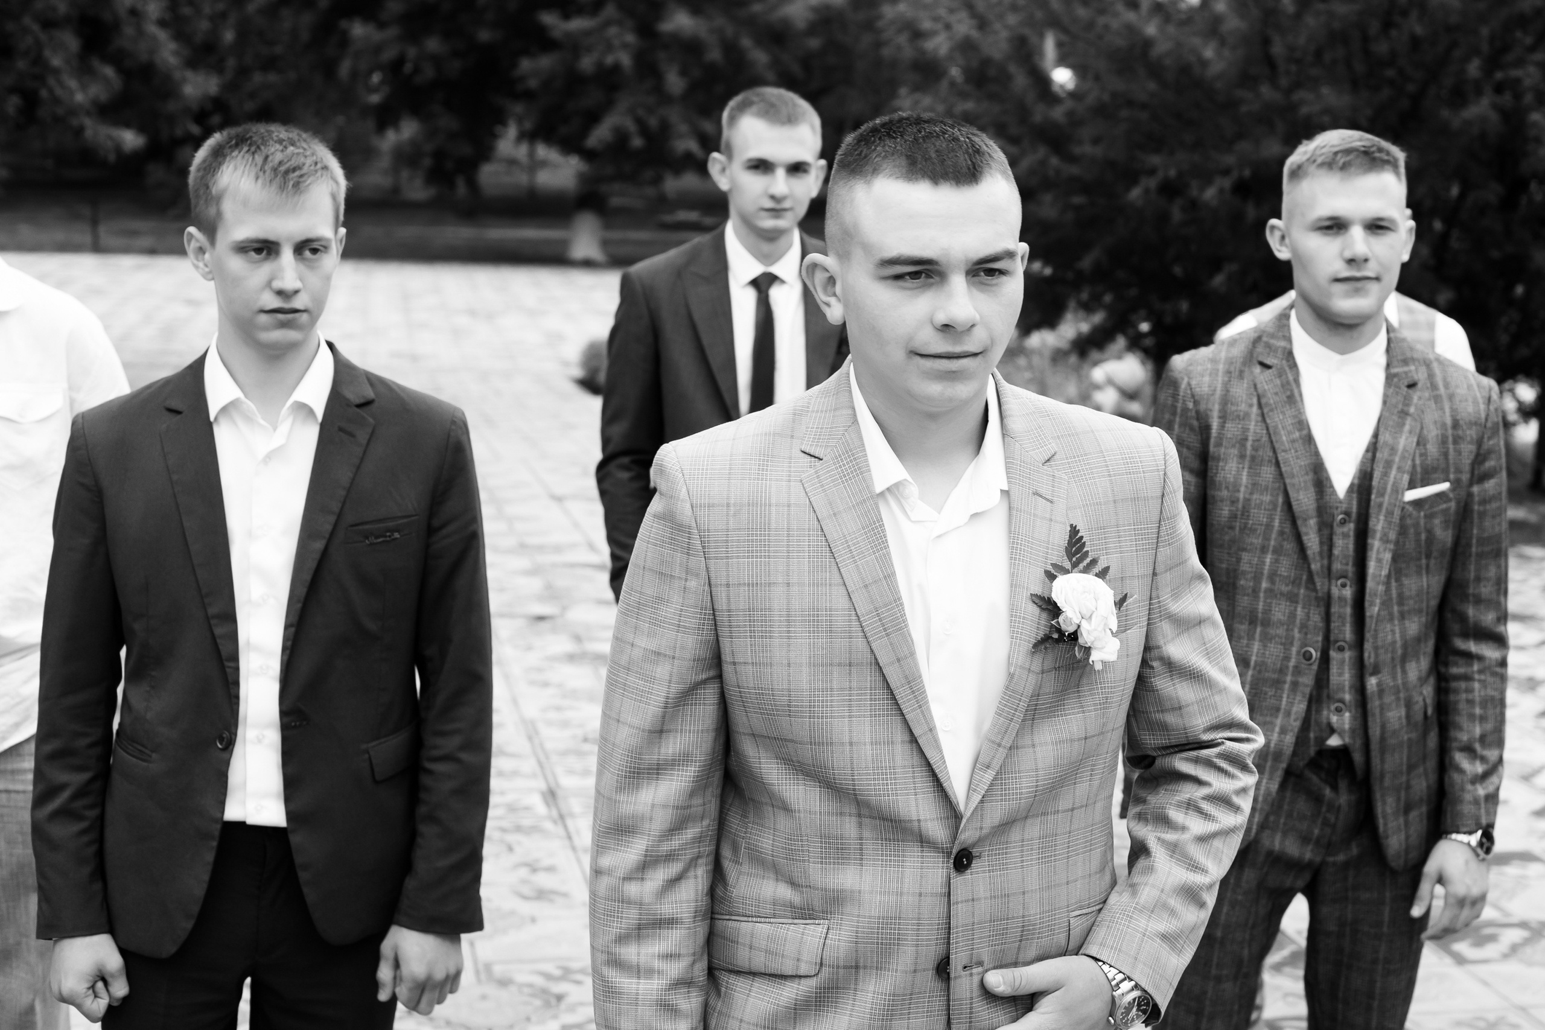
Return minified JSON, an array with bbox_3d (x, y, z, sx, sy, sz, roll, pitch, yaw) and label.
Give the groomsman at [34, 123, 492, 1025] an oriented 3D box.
[{"bbox_3d":[-0.580,0.441,2.520,0.540,1.780,0.320,-1,9,-7],"label":"groomsman"}]

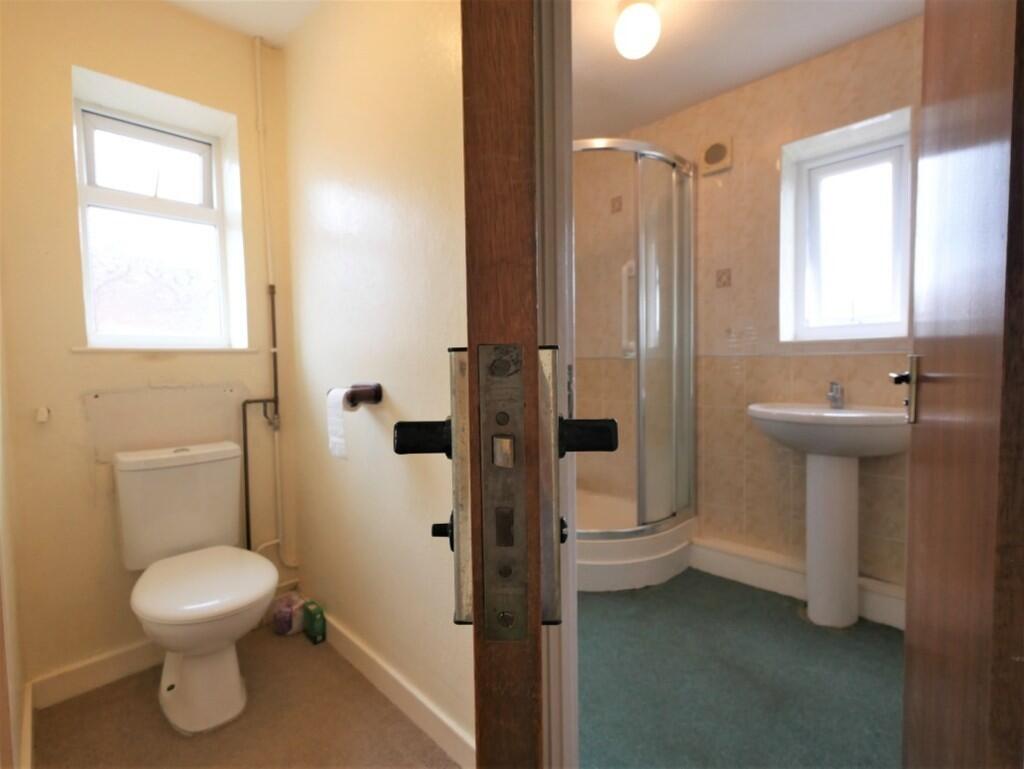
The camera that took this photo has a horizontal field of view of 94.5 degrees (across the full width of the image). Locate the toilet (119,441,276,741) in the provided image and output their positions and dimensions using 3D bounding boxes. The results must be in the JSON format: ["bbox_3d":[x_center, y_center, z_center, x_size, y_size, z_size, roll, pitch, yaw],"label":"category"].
[{"bbox_3d":[-0.952,0.607,1.452,0.355,0.762,0.680,-4,5,-44],"label":"toilet"}]

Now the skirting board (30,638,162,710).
[{"bbox_3d":[-1.180,0.929,1.715,0.780,0.096,0.016,-4,5,-44],"label":"skirting board"}]

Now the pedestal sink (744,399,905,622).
[{"bbox_3d":[1.250,0.510,1.851,0.433,0.834,0.550,-4,5,-44],"label":"pedestal sink"}]

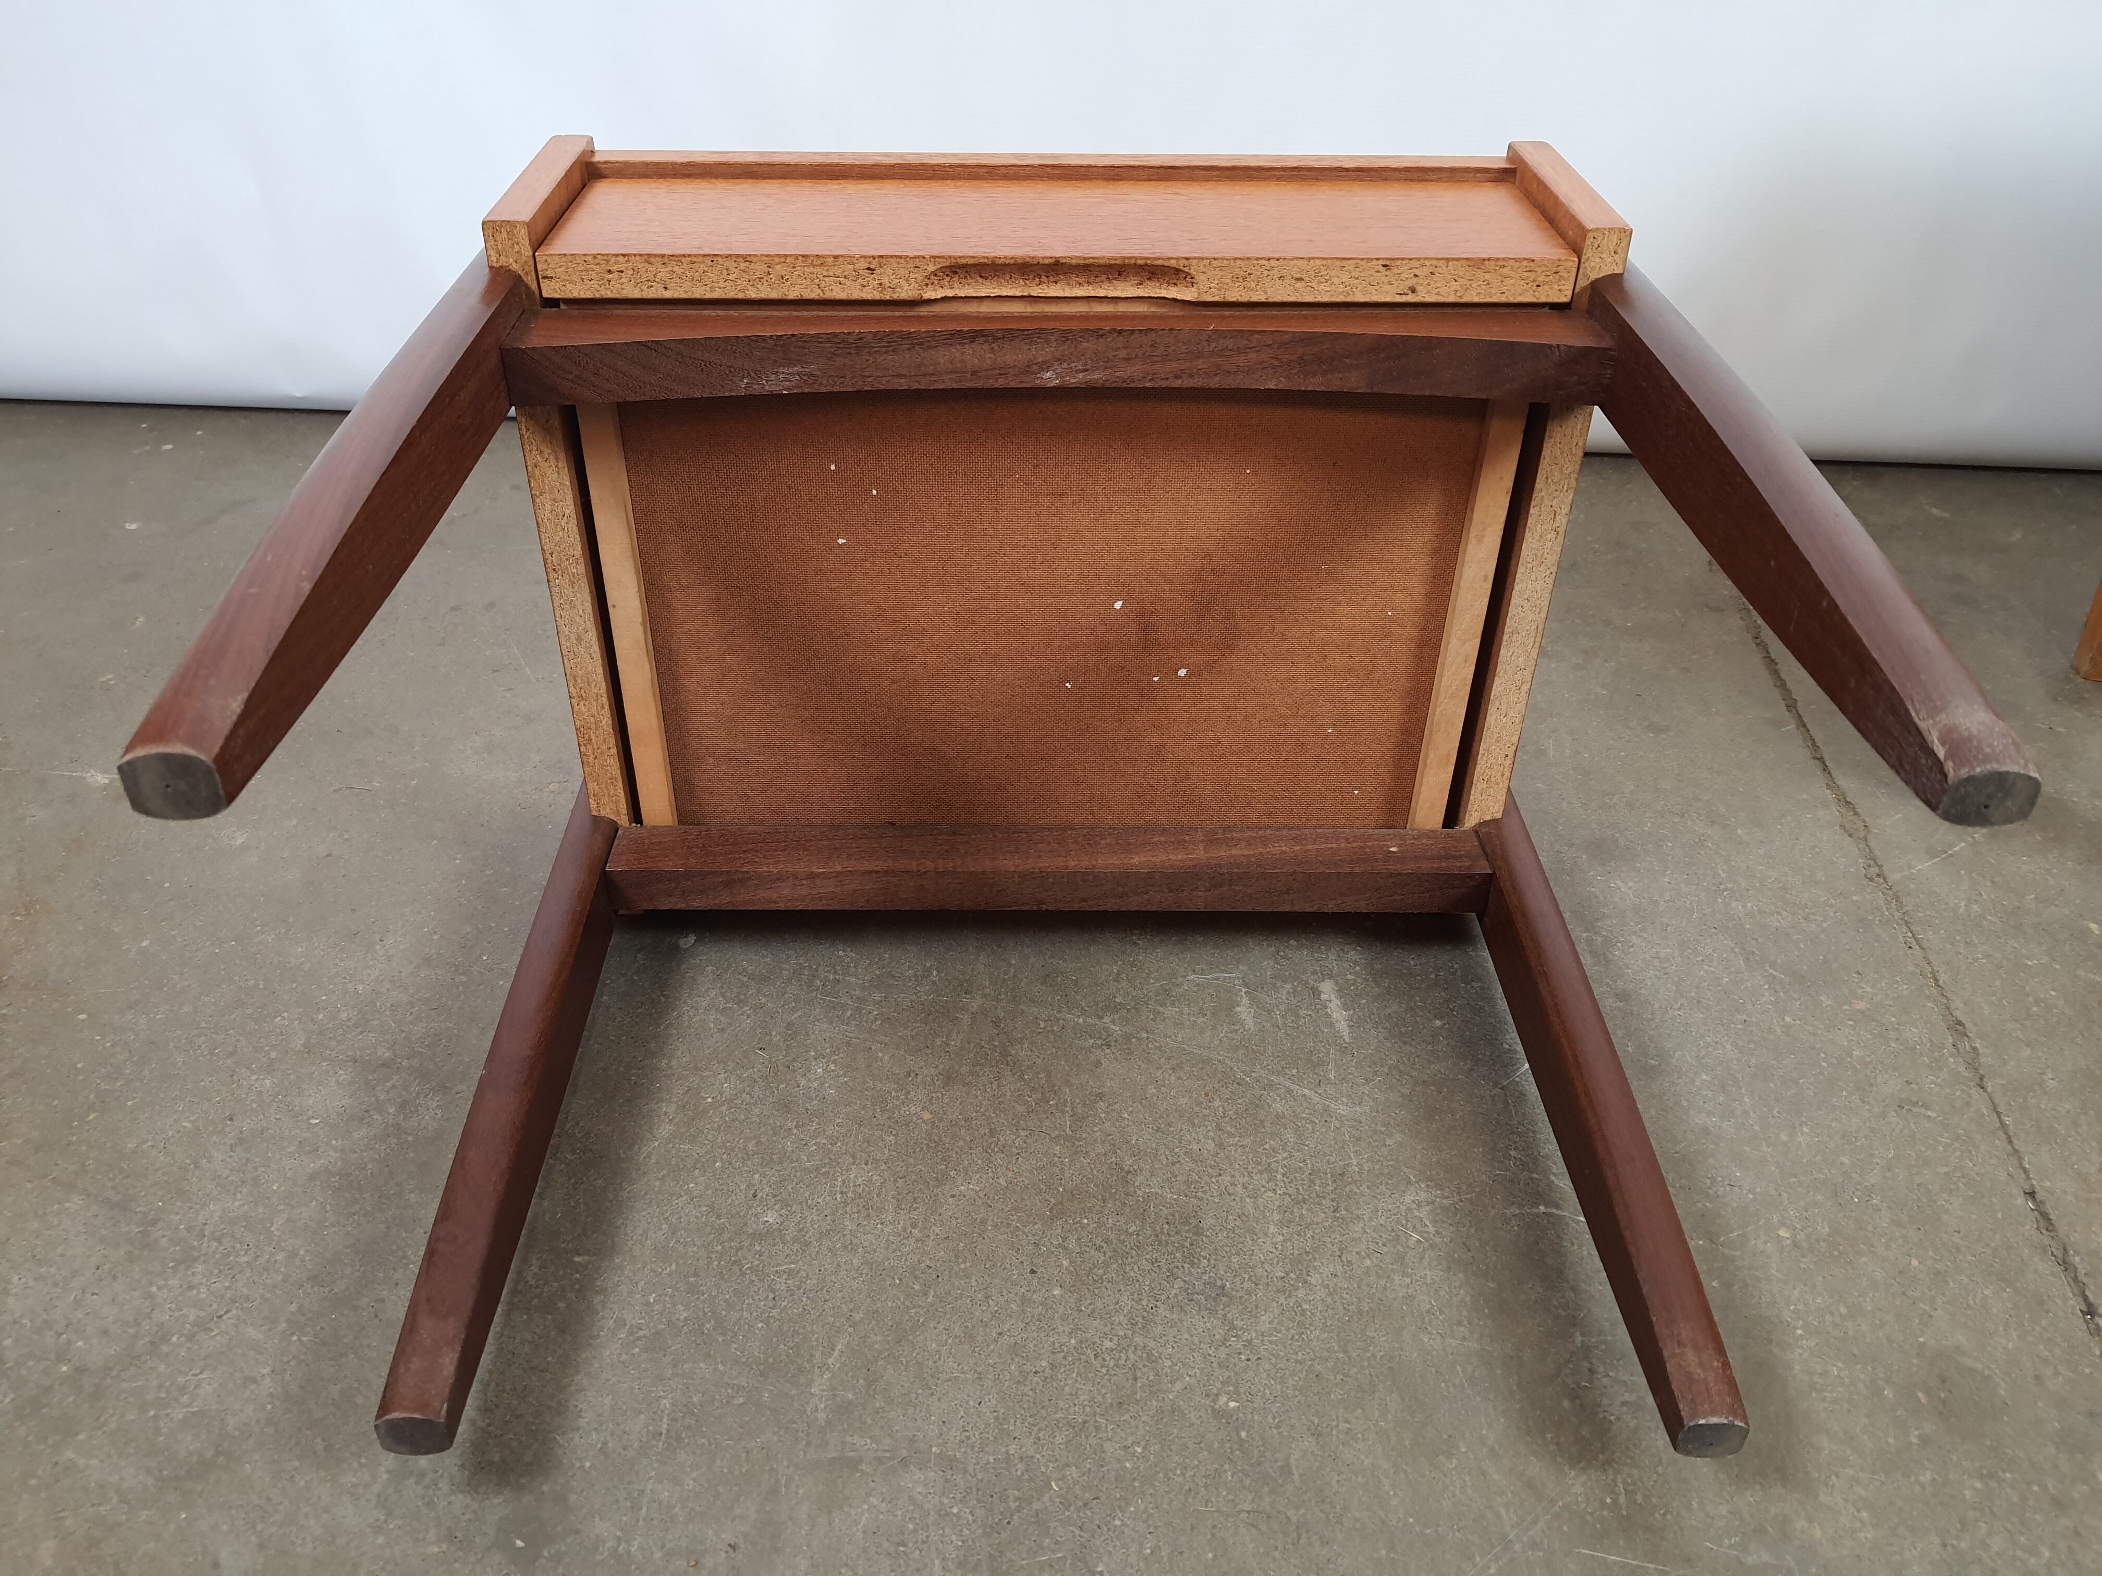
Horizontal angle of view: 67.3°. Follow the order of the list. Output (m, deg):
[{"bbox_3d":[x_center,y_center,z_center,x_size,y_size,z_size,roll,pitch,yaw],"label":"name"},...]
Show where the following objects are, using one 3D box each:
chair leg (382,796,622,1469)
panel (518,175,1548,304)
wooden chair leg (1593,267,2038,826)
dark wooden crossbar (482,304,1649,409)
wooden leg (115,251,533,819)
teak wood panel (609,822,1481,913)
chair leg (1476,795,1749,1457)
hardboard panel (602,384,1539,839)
[{"bbox_3d":[-0.228,0.114,0.688,0.034,0.042,0.359,0,36,-1],"label":"chair leg"},{"bbox_3d":[0.003,-0.236,0.676,0.415,0.018,0.111,0,36,-1],"label":"panel"},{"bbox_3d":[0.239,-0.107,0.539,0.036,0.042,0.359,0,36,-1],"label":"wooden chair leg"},{"bbox_3d":[0.004,-0.172,0.633,0.432,0.025,0.041,0,36,-1],"label":"dark wooden crossbar"},{"bbox_3d":[-0.227,-0.107,0.528,0.036,0.044,0.359,0,36,-1],"label":"wooden leg"},{"bbox_3d":[0.001,0.042,0.792,0.434,0.026,0.031,0,36,-1],"label":"teak wood panel"},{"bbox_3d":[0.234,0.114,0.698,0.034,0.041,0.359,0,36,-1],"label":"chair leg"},{"bbox_3d":[0.002,-0.084,0.728,0.402,0.289,0.011,0,36,-1],"label":"hardboard panel"}]

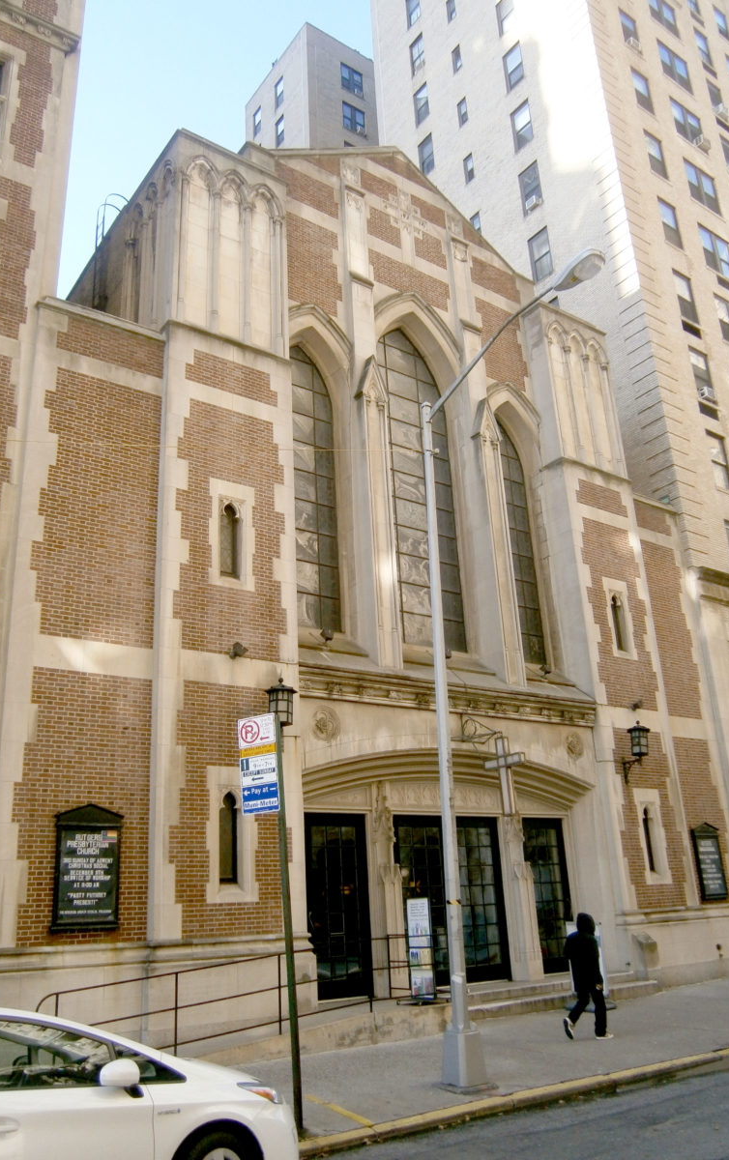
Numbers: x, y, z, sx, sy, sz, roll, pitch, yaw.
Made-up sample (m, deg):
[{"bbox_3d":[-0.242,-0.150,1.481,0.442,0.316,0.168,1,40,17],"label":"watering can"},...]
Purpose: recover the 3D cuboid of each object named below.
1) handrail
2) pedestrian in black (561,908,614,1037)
[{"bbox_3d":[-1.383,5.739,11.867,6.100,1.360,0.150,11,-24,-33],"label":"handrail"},{"bbox_3d":[3.067,5.482,12.088,0.660,1.630,0.500,11,-25,-34],"label":"pedestrian in black"}]

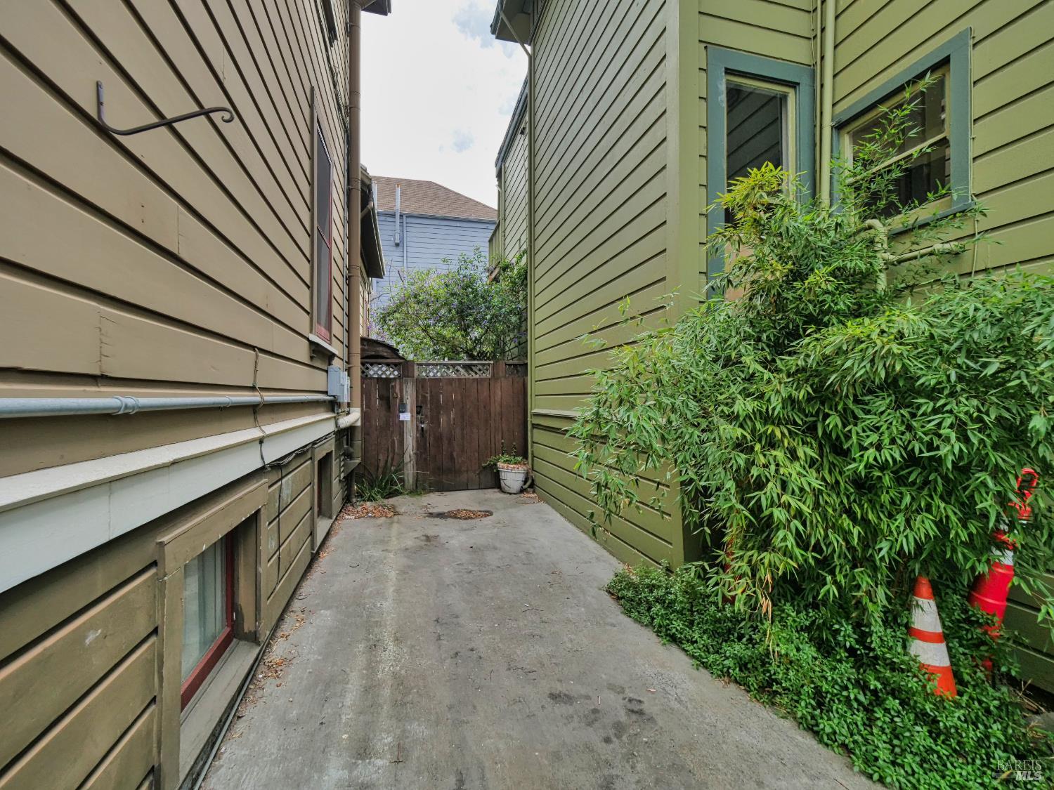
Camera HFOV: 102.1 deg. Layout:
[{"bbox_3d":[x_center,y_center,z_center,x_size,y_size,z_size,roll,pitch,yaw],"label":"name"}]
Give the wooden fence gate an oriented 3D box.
[{"bbox_3d":[-1.125,0.447,6.110,2.370,1.880,0.120,0,0,-15],"label":"wooden fence gate"}]

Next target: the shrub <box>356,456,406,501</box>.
[{"bbox_3d":[-1.930,1.065,5.620,0.620,0.560,0.480,0,0,-15],"label":"shrub"}]

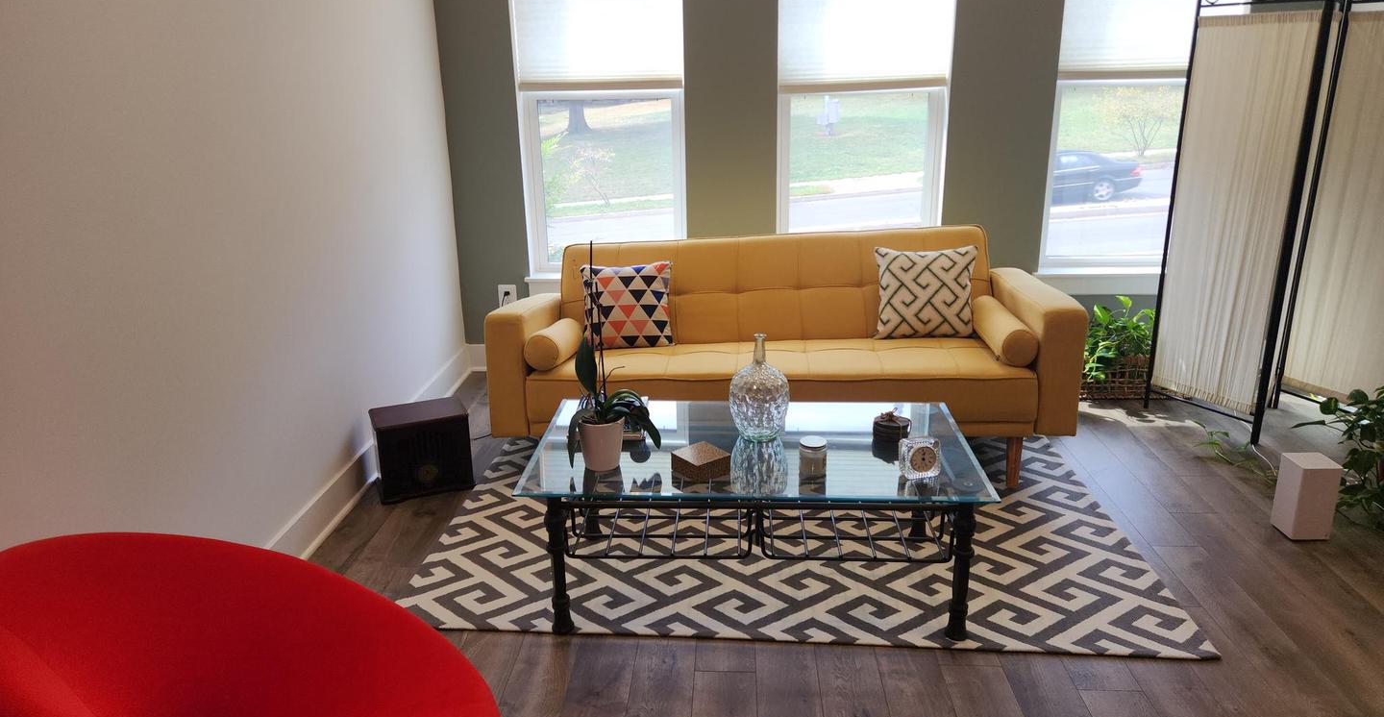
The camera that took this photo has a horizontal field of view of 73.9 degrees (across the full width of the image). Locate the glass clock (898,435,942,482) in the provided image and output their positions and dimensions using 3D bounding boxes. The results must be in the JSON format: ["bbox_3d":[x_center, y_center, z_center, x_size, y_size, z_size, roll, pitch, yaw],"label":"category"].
[{"bbox_3d":[0.583,0.252,2.374,0.098,0.106,0.050,-4,17,-9],"label":"glass clock"}]

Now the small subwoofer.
[{"bbox_3d":[-1.010,0.335,3.429,0.335,0.290,0.235,-9,19,-24],"label":"small subwoofer"}]

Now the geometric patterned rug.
[{"bbox_3d":[0.305,0.525,3.197,2.220,0.010,1.560,0,17,4],"label":"geometric patterned rug"}]

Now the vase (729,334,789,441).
[{"bbox_3d":[0.194,0.076,2.629,0.168,0.304,0.168,0,17,3],"label":"vase"}]

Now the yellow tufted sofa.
[{"bbox_3d":[0.322,-0.027,3.628,2.070,0.800,0.885,0,17,3],"label":"yellow tufted sofa"}]

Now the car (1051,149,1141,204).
[{"bbox_3d":[10.102,-5.156,26.304,4.850,1.440,1.820,-6,17,1],"label":"car"}]

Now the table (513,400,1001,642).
[{"bbox_3d":[0.174,0.453,2.674,1.215,0.450,0.710,0,17,4],"label":"table"}]

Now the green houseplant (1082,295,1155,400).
[{"bbox_3d":[1.980,-0.088,4.300,0.490,0.460,0.390,0,17,3],"label":"green houseplant"}]

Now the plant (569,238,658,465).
[{"bbox_3d":[-0.216,-0.002,2.399,0.255,0.605,0.200,0,17,3],"label":"plant"}]

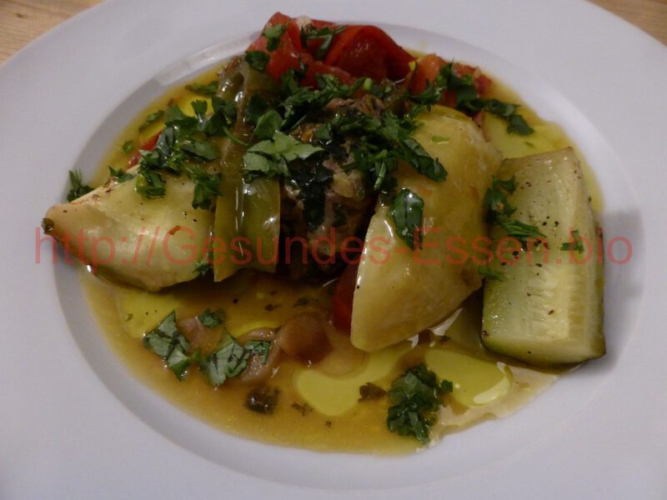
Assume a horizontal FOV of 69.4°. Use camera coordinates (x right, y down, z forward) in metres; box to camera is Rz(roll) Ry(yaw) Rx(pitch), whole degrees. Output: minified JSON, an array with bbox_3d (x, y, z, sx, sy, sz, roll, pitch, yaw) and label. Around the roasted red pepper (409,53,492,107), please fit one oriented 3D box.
[{"bbox_3d":[0.052,-0.076,0.216,0.037,0.016,0.023,15,58,10],"label":"roasted red pepper"}]

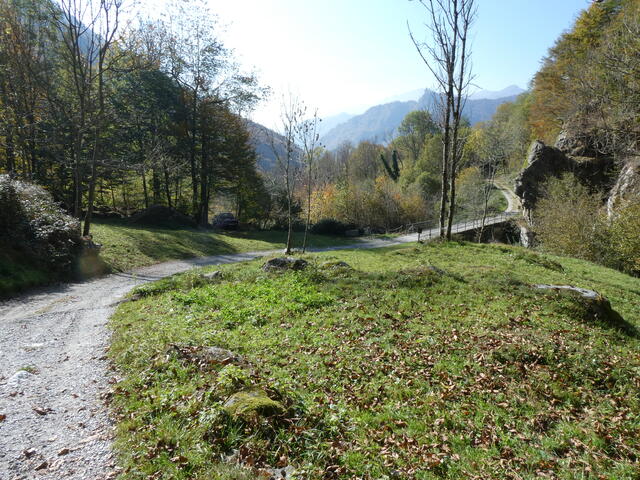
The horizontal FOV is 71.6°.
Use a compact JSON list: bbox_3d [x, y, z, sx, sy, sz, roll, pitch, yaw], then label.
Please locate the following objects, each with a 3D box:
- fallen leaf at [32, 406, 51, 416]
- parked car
[{"bbox_3d":[-1.977,1.217,3.150,0.105,0.030,0.075,-3,7,-27],"label":"fallen leaf"},{"bbox_3d":[-8.500,-1.670,40.000,1.750,1.500,4.100,-2,6,-22],"label":"parked car"}]

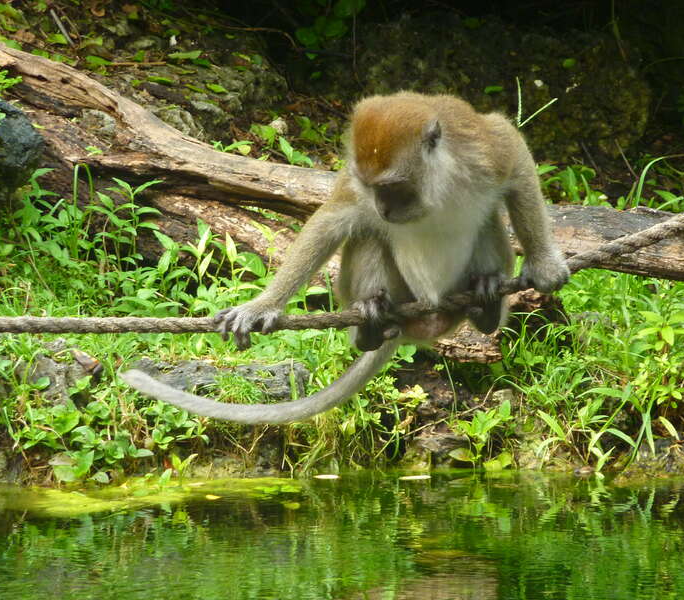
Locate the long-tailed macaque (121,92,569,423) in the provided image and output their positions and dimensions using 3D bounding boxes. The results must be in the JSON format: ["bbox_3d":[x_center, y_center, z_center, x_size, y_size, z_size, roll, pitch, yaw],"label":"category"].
[{"bbox_3d":[0.003,-0.058,9.400,0.590,0.430,0.340,1,7,7],"label":"long-tailed macaque"}]

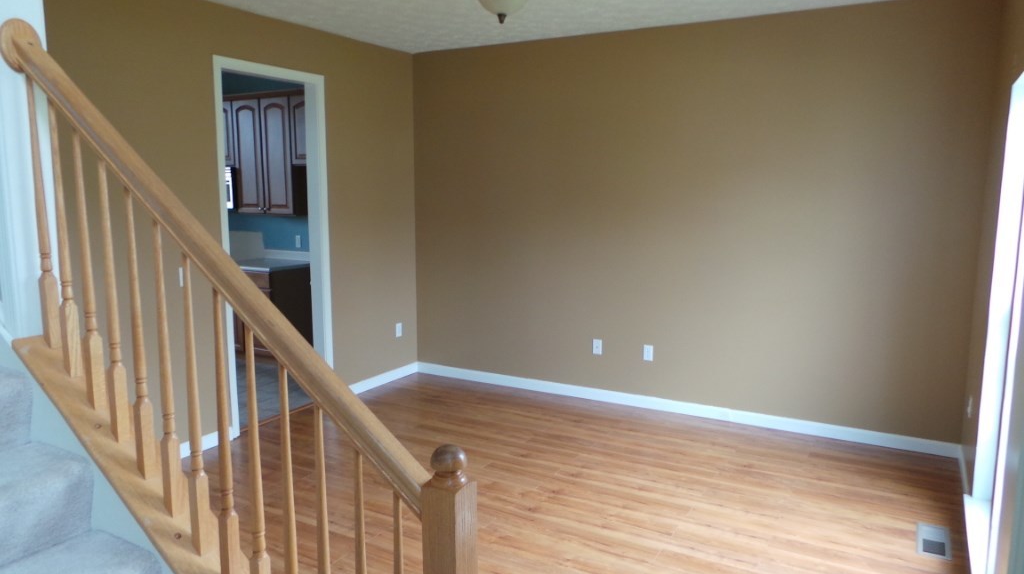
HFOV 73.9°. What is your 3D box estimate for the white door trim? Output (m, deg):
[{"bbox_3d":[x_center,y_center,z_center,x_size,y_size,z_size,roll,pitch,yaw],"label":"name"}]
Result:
[{"bbox_3d":[-1.469,-0.232,4.193,0.130,2.155,0.821,4,9,29],"label":"white door trim"}]

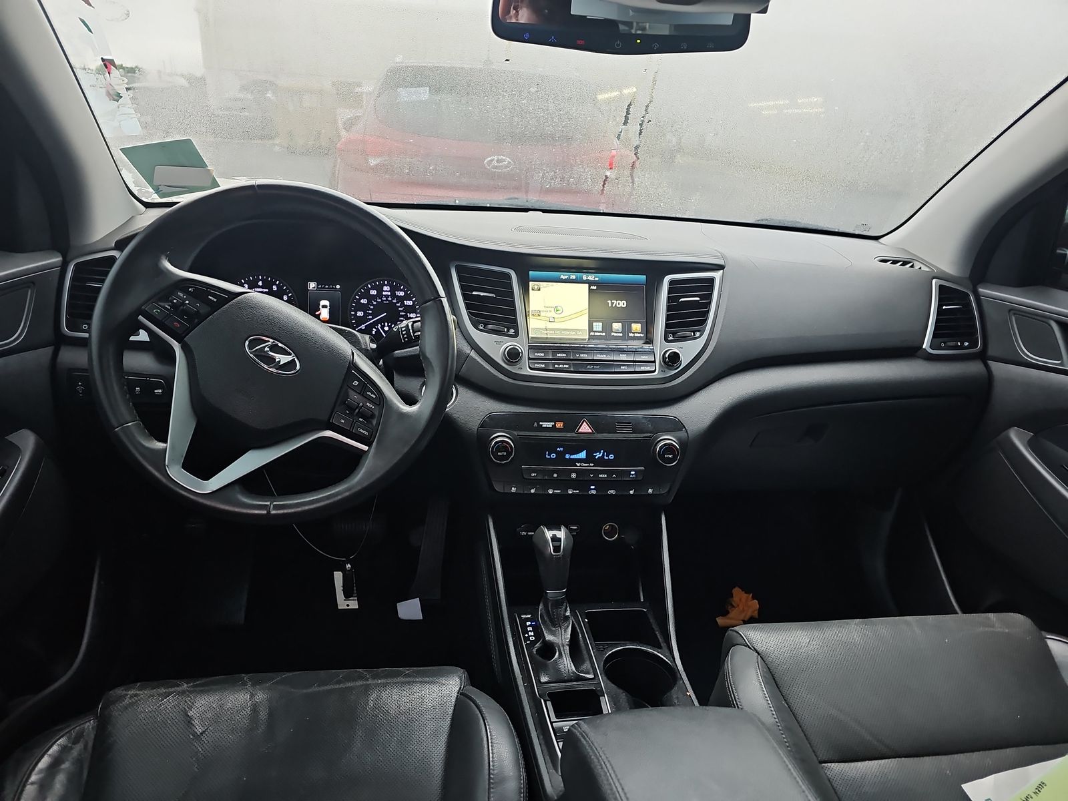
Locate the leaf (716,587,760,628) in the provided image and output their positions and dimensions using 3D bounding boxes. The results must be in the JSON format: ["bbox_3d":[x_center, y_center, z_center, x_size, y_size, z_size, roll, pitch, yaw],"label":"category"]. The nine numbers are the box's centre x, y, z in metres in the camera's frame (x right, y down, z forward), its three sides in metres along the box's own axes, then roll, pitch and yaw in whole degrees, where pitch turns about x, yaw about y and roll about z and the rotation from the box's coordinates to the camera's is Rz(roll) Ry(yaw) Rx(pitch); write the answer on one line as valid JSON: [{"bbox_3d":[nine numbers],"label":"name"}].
[{"bbox_3d":[0.395,0.404,1.381,0.085,0.035,0.090,12,23,19],"label":"leaf"}]

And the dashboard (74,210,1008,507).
[{"bbox_3d":[0.036,-0.120,1.219,1.450,0.365,0.590,0,22,-10],"label":"dashboard"}]

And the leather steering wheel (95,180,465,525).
[{"bbox_3d":[-0.277,-0.053,0.793,0.374,0.374,0.100,12,-8,-9],"label":"leather steering wheel"}]

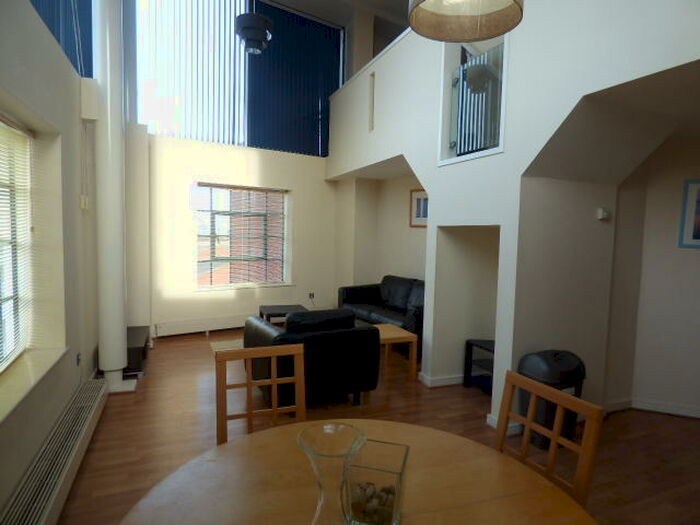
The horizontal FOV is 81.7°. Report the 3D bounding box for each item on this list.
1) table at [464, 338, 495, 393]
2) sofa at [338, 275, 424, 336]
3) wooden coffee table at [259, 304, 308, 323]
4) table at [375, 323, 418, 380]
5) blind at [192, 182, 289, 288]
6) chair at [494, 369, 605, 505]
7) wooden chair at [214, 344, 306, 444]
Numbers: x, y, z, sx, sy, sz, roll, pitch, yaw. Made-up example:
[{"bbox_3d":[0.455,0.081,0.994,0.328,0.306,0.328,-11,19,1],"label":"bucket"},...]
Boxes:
[{"bbox_3d":[1.441,1.000,3.731,0.420,0.450,0.550,-1,4,-24],"label":"table"},{"bbox_3d":[0.647,0.687,5.428,0.880,0.800,1.800,-1,5,-28],"label":"sofa"},{"bbox_3d":[-0.873,0.838,5.279,0.550,0.450,0.550,0,4,-15],"label":"wooden coffee table"},{"bbox_3d":[0.307,0.942,4.183,0.550,0.450,0.550,0,4,-23],"label":"table"},{"bbox_3d":[-1.531,-0.382,5.899,1.368,1.417,0.050,-2,5,-35],"label":"blind"},{"bbox_3d":[0.522,0.917,1.426,0.500,0.895,0.415,-1,5,-27],"label":"chair"},{"bbox_3d":[-0.370,0.873,1.762,0.415,0.895,0.500,0,4,-17],"label":"wooden chair"}]

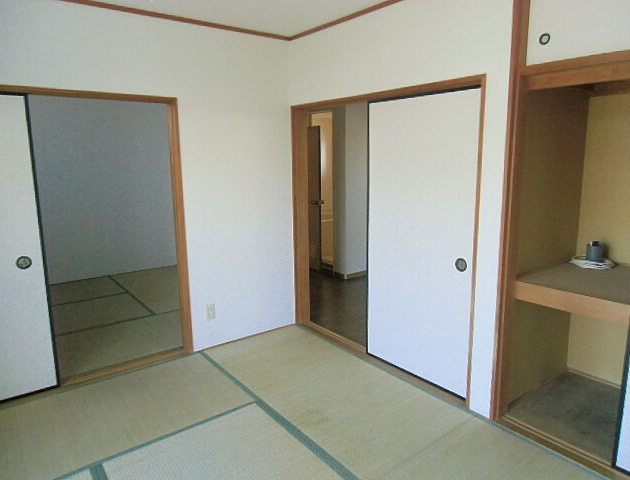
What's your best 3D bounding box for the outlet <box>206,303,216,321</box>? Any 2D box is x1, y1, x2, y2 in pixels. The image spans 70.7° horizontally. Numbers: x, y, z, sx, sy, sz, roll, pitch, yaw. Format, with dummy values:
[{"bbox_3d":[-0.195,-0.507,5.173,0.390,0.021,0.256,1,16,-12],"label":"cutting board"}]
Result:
[{"bbox_3d":[-0.785,0.549,3.362,0.071,0.120,0.013,-9,13,-37],"label":"outlet"}]

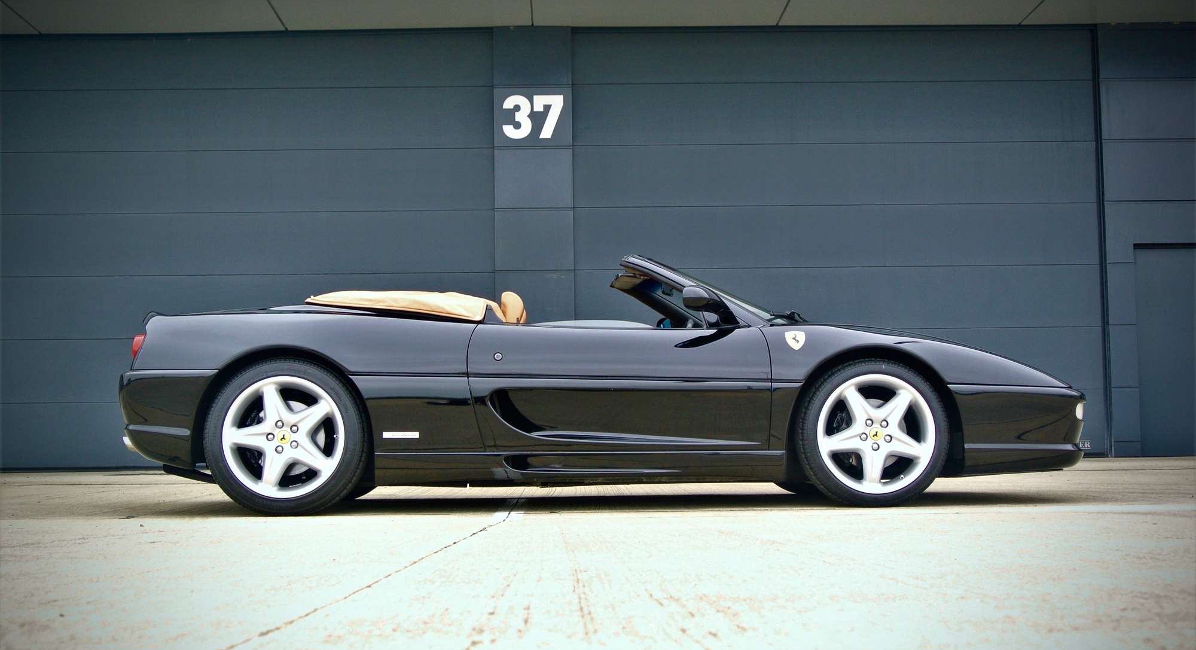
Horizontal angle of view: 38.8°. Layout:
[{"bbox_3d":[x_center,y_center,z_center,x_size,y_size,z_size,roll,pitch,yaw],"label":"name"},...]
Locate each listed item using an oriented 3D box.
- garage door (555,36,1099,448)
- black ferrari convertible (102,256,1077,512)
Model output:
[{"bbox_3d":[2.509,-0.878,17.732,5.510,4.540,0.120,-1,-4,-1],"label":"garage door"},{"bbox_3d":[0.060,0.257,7.920,4.250,1.140,1.930,-1,-4,-2],"label":"black ferrari convertible"}]

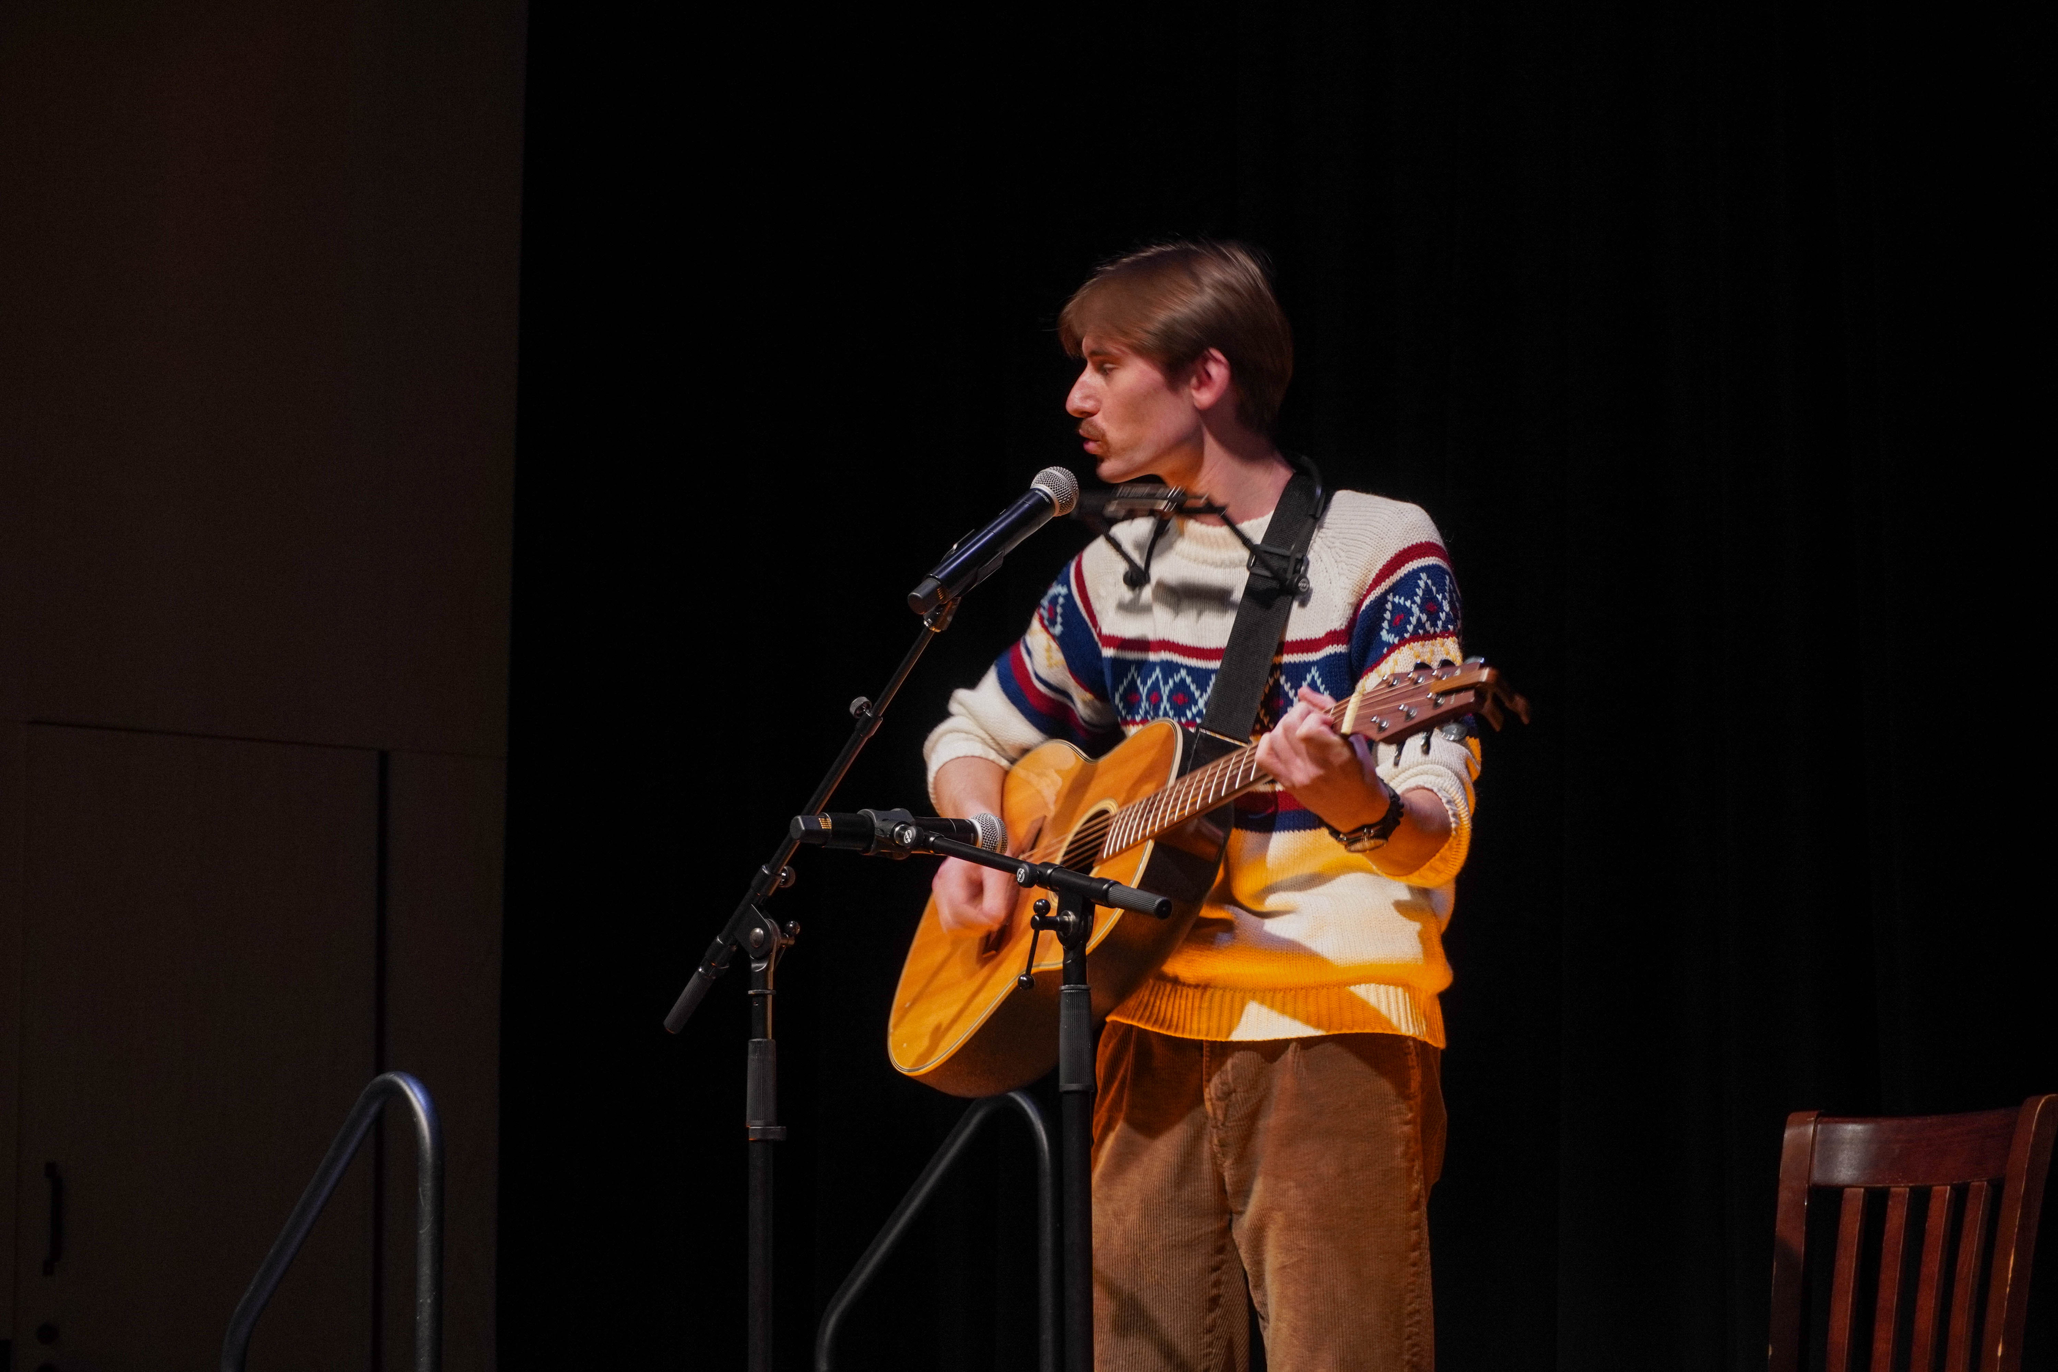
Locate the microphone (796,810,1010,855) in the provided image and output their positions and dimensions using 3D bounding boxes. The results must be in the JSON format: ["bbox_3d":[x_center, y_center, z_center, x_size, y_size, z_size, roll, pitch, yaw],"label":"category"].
[{"bbox_3d":[-0.122,0.142,4.094,0.252,0.052,0.052,6,-10,-41],"label":"microphone"}]

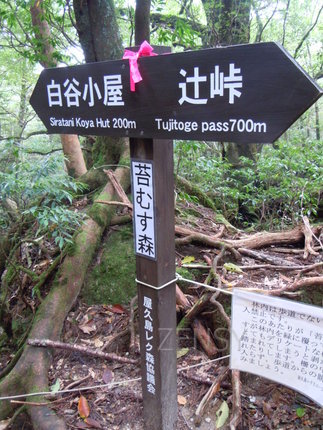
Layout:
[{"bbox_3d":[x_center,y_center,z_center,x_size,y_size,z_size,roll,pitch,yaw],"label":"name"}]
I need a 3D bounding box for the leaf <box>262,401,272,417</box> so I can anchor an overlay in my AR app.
[{"bbox_3d":[0.476,0.875,1.681,0.035,0.020,0.080,-11,31,-7],"label":"leaf"}]

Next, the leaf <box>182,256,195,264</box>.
[{"bbox_3d":[0.168,0.283,2.353,0.098,0.025,0.049,-21,49,-15],"label":"leaf"}]

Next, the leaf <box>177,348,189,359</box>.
[{"bbox_3d":[0.106,0.735,1.973,0.103,0.018,0.036,-26,39,-33],"label":"leaf"}]

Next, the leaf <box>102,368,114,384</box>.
[{"bbox_3d":[-0.265,0.798,1.841,0.047,0.015,0.089,0,28,-3],"label":"leaf"}]

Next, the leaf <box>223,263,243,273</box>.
[{"bbox_3d":[0.442,0.325,2.303,0.130,0.025,0.054,22,54,27],"label":"leaf"}]

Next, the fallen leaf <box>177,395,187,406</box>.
[{"bbox_3d":[0.097,0.859,1.731,0.041,0.012,0.059,-19,33,-28],"label":"fallen leaf"}]

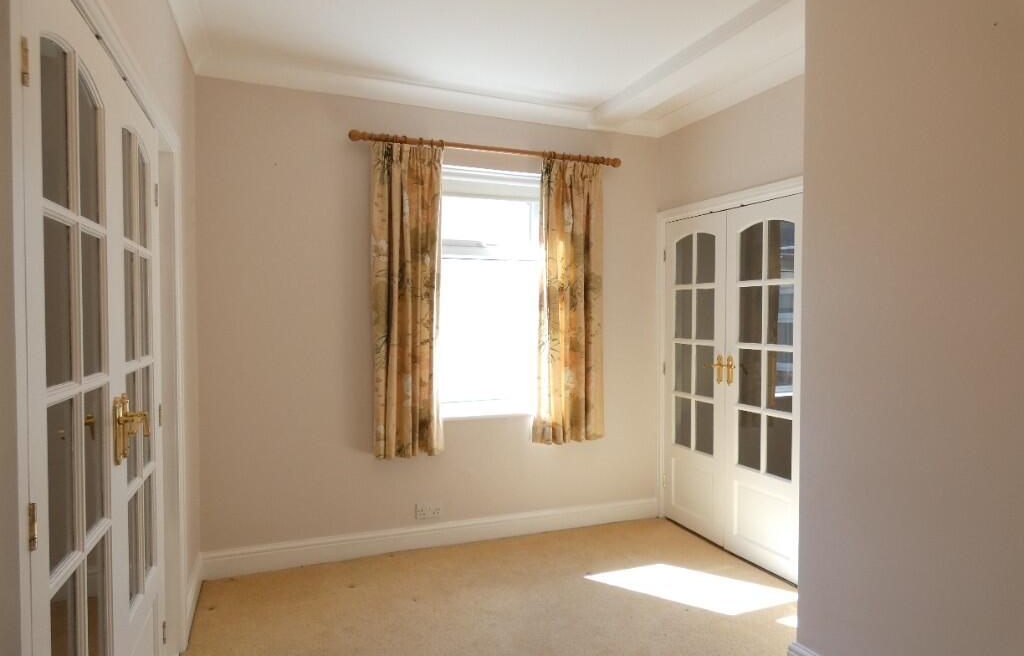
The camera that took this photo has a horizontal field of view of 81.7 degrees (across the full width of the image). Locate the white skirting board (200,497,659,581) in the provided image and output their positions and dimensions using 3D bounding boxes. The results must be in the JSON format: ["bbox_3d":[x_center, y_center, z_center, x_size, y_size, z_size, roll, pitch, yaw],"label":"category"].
[{"bbox_3d":[-0.300,1.229,3.547,2.780,0.138,0.020,0,1,-21],"label":"white skirting board"}]

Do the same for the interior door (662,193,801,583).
[{"bbox_3d":[1.276,0.302,3.479,0.045,1.981,1.163,0,1,-21],"label":"interior door"}]

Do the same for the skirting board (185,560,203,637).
[{"bbox_3d":[-1.487,1.244,2.763,0.020,0.138,0.625,0,1,-21],"label":"skirting board"}]

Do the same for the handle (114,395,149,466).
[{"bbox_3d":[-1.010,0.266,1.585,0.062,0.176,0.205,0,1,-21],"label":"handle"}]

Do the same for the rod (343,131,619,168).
[{"bbox_3d":[-0.087,-1.049,3.489,1.693,0.064,0.068,0,1,-21],"label":"rod"}]

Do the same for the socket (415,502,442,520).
[{"bbox_3d":[-0.489,1.082,3.477,0.148,0.090,0.013,0,1,-21],"label":"socket"}]

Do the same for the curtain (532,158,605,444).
[{"bbox_3d":[0.360,-0.162,3.668,0.465,1.730,0.120,0,1,-21],"label":"curtain"}]

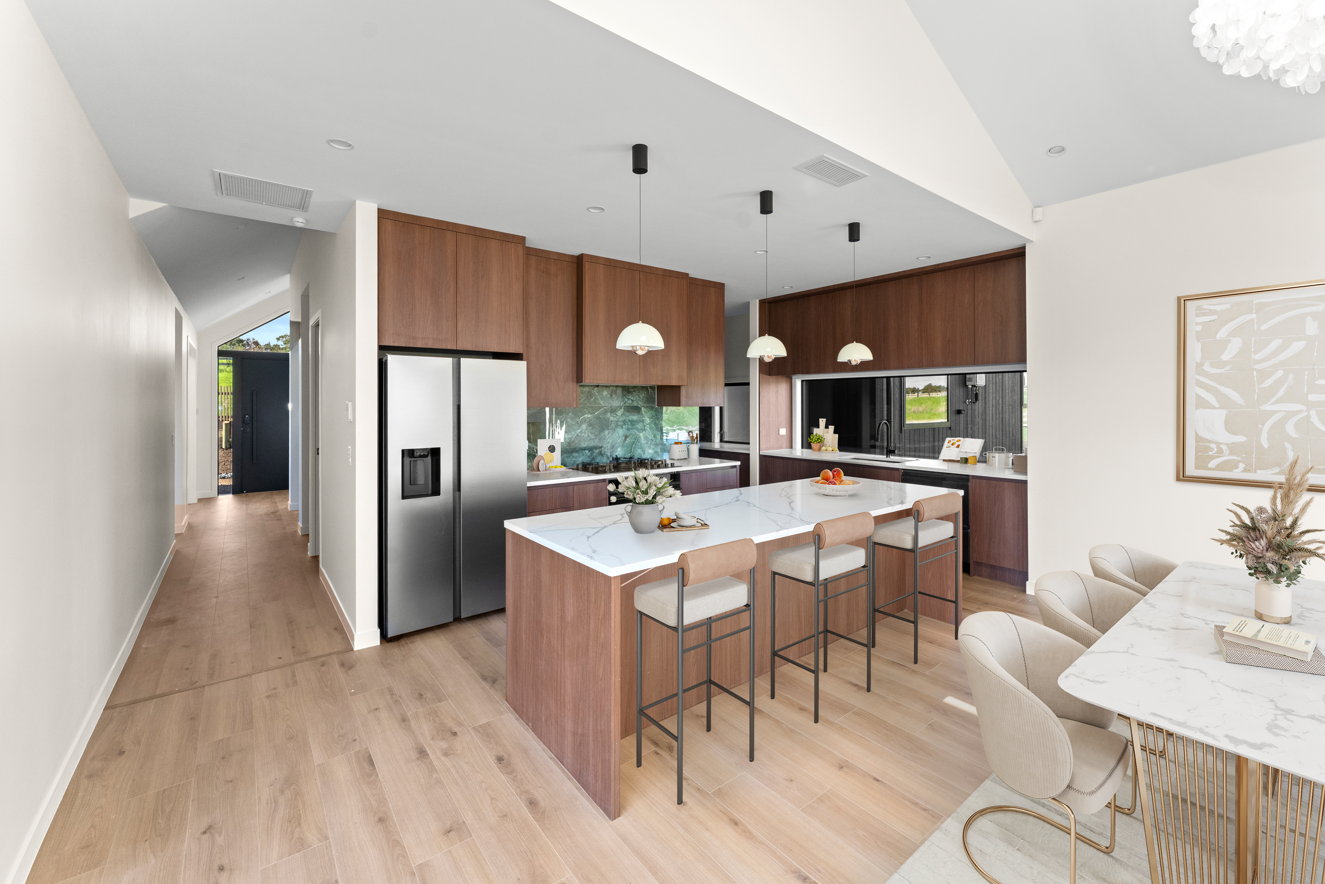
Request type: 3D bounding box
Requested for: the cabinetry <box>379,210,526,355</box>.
[{"bbox_3d":[-1.588,-1.080,3.762,0.962,0.870,0.567,-2,4,-38],"label":"cabinetry"}]

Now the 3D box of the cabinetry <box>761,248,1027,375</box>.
[{"bbox_3d":[2.368,-1.194,5.388,0.463,0.915,2.733,-2,4,-38],"label":"cabinetry"}]

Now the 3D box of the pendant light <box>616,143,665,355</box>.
[{"bbox_3d":[-0.108,-0.919,2.477,0.232,1.001,0.232,0,3,0],"label":"pendant light"}]

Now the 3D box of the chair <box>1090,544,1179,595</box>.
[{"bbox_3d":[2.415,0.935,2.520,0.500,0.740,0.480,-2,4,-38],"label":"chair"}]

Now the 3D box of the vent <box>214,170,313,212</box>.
[{"bbox_3d":[-2.329,-1.445,3.021,0.449,0.030,0.442,-2,4,-38],"label":"vent"}]

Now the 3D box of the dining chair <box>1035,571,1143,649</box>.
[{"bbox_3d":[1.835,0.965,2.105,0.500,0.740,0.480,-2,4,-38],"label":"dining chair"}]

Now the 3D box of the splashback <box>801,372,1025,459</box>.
[{"bbox_3d":[2.640,-0.283,5.591,0.070,0.876,2.661,-2,4,-38],"label":"splashback"}]

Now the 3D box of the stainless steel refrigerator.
[{"bbox_3d":[-1.572,0.303,3.756,0.905,1.775,0.673,-2,4,-38],"label":"stainless steel refrigerator"}]

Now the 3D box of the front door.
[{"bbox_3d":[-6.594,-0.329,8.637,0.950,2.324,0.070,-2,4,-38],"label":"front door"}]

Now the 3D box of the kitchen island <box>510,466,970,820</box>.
[{"bbox_3d":[0.611,0.806,3.002,2.715,0.891,0.959,-2,4,-38],"label":"kitchen island"}]

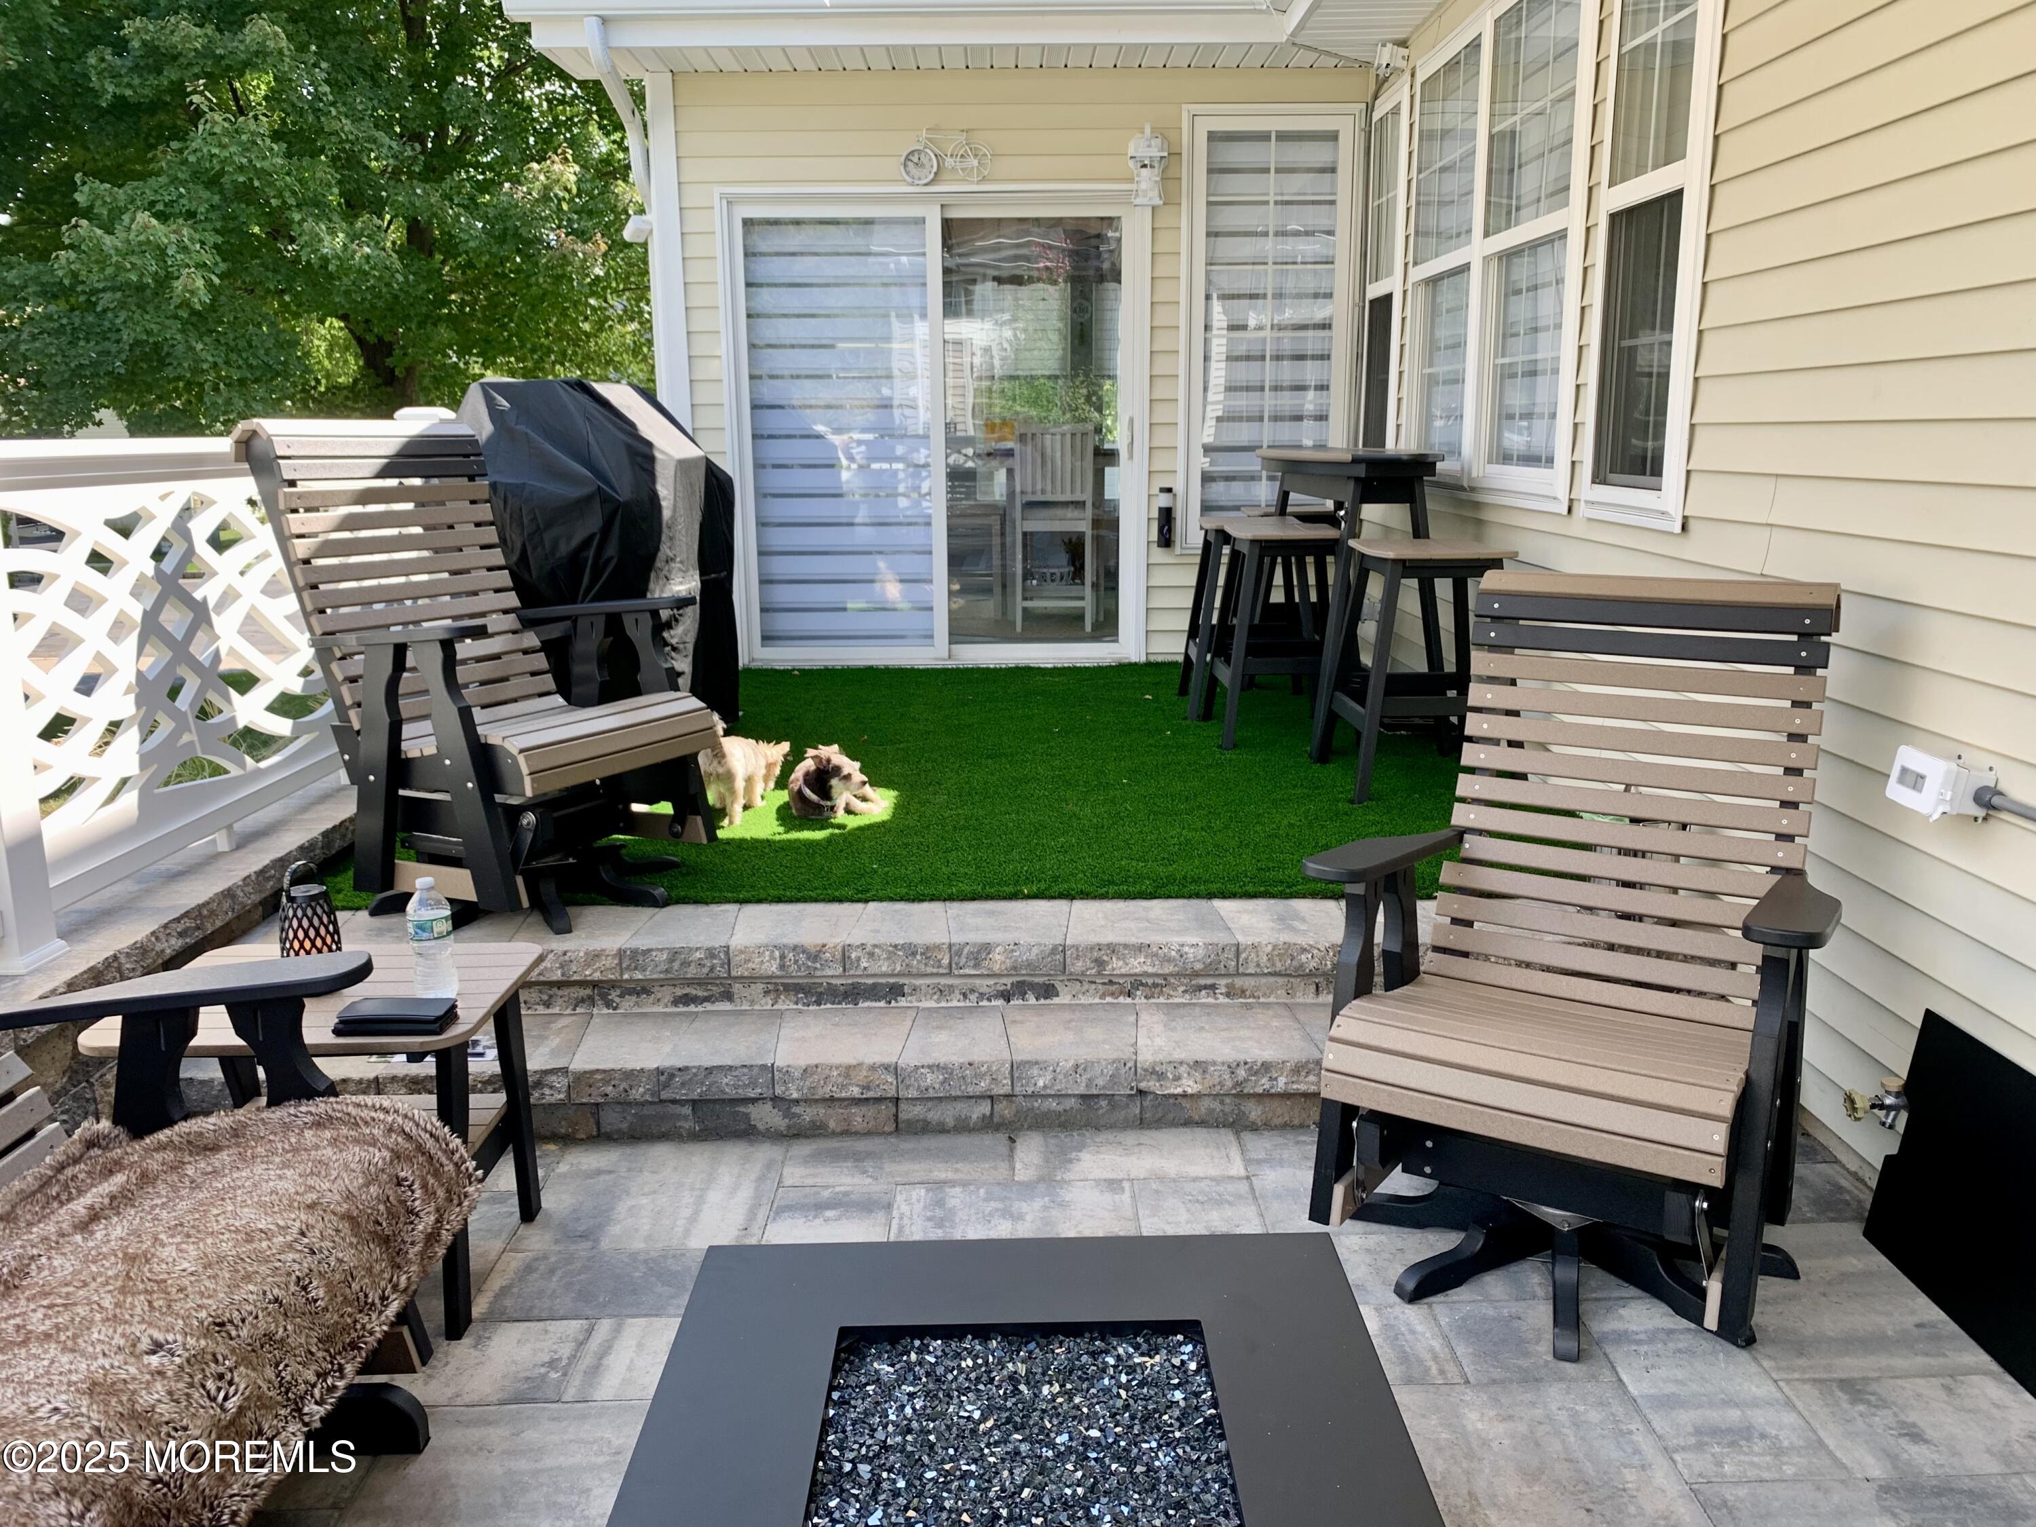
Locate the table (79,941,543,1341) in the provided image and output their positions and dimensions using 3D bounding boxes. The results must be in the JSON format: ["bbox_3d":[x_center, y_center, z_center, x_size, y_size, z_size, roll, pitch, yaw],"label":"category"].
[{"bbox_3d":[-1.081,0.595,2.452,0.582,0.486,0.445,0,12,0],"label":"table"}]

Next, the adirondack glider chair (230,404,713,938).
[{"bbox_3d":[-1.230,-0.253,3.600,0.860,1.063,0.759,6,14,29],"label":"adirondack glider chair"}]

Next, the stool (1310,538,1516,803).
[{"bbox_3d":[1.205,-0.287,4.526,0.476,0.698,0.516,0,12,0],"label":"stool"}]

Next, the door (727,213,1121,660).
[{"bbox_3d":[-0.357,-1.447,6.800,1.772,2.001,0.110,0,12,0],"label":"door"}]

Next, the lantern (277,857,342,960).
[{"bbox_3d":[-1.150,0.247,2.491,0.108,0.178,0.108,0,12,0],"label":"lantern"}]

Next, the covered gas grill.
[{"bbox_3d":[-1.317,-0.605,4.920,0.607,1.194,1.133,0,12,0],"label":"covered gas grill"}]

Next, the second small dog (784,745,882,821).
[{"bbox_3d":[-0.508,0.036,4.304,0.293,0.188,0.243,3,13,18],"label":"second small dog"}]

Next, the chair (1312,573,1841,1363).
[{"bbox_3d":[0.946,0.259,2.559,0.759,1.063,0.860,7,14,31],"label":"chair"}]

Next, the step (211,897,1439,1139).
[{"bbox_3d":[-0.084,0.519,3.208,3.097,0.298,0.587,0,12,0],"label":"step"}]

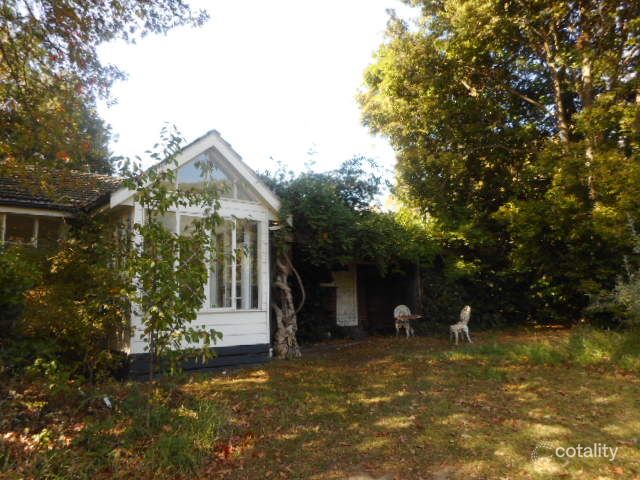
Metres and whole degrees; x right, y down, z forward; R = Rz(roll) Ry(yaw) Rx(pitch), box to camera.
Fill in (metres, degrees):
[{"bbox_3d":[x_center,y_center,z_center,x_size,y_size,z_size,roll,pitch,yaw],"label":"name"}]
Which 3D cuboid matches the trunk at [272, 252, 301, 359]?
[{"bbox_3d":[-0.634,1.231,8.750,0.500,2.000,0.450,-1,-9,-4],"label":"trunk"}]

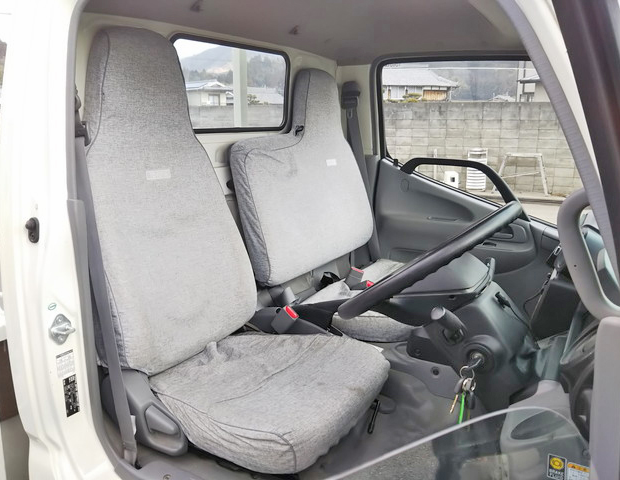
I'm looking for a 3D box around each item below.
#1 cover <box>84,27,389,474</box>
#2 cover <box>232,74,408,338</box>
[{"bbox_3d":[-0.193,-0.035,1.352,0.690,0.950,0.520,8,15,30],"label":"cover"},{"bbox_3d":[0.173,-0.172,1.921,0.700,0.865,0.800,8,15,30],"label":"cover"}]

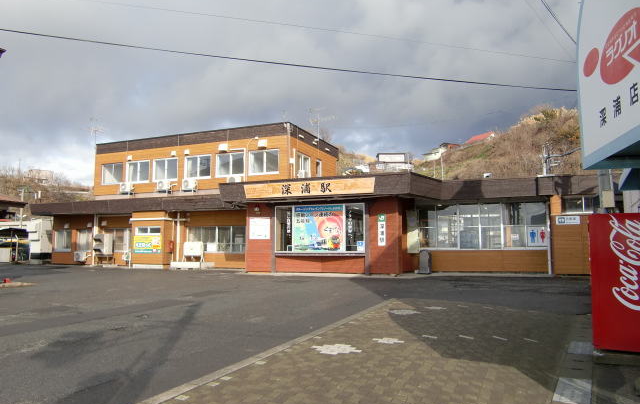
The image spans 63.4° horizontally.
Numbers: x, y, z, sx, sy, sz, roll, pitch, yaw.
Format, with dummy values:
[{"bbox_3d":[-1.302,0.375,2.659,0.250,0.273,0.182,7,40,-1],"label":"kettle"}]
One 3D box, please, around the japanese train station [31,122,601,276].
[{"bbox_3d":[-2.449,-0.122,26.619,30.461,7.121,10.292,-2,-6,25],"label":"japanese train station"}]

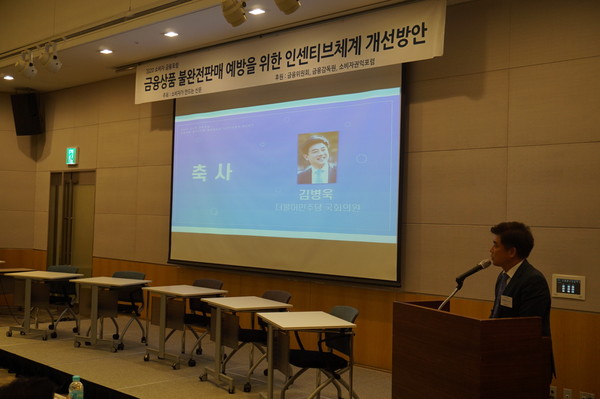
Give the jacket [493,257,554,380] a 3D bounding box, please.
[{"bbox_3d":[1.332,0.709,3.970,0.330,0.710,0.500,2,-1,-14],"label":"jacket"}]

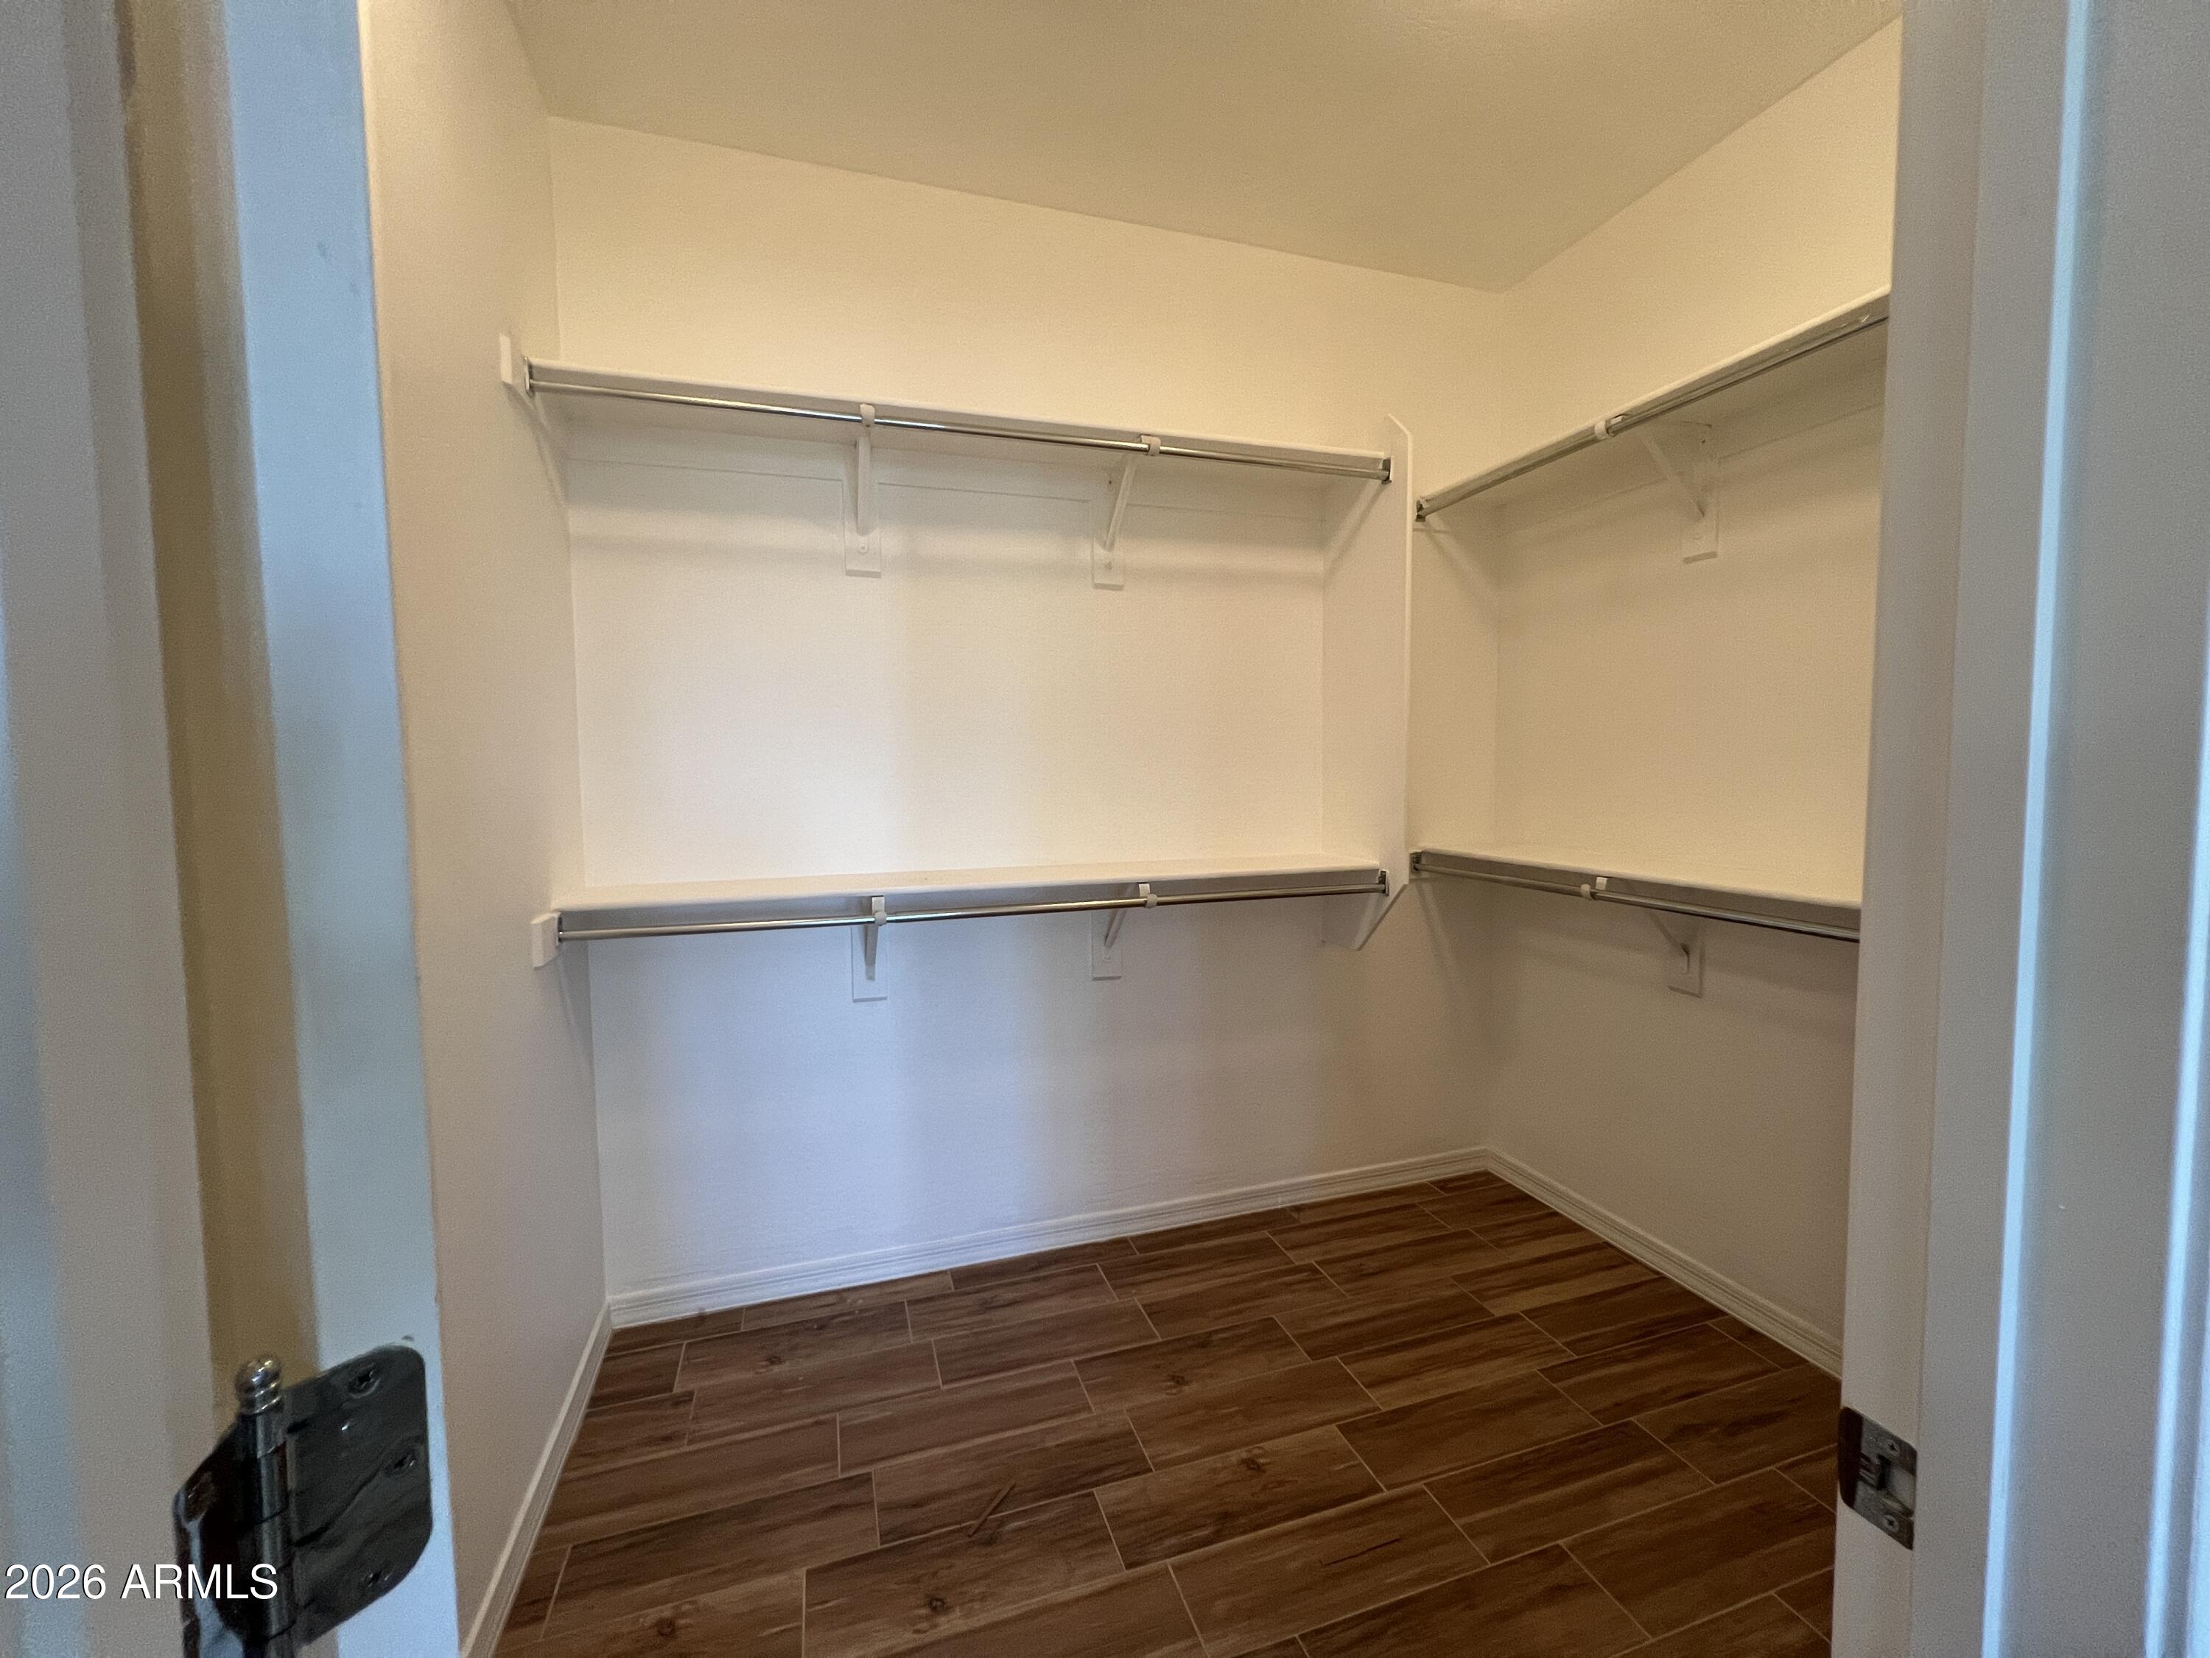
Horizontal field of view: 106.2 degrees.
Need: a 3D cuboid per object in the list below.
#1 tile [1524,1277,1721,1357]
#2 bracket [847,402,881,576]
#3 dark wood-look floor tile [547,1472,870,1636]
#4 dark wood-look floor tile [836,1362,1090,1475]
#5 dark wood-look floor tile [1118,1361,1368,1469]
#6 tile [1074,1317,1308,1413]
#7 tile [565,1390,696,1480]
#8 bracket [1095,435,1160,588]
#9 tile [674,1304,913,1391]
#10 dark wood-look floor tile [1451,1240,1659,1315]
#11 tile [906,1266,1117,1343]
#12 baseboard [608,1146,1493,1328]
[{"bbox_3d":[1.242,1.165,1.984,0.455,0.010,0.166,-2,3,-17],"label":"tile"},{"bbox_3d":[-0.559,-0.770,1.916,0.085,0.308,0.300,-2,3,-17],"label":"bracket"},{"bbox_3d":[-0.644,1.222,1.407,0.492,0.010,0.166,-2,4,-17],"label":"dark wood-look floor tile"},{"bbox_3d":[-0.281,1.201,1.696,0.495,0.010,0.166,-2,3,-17],"label":"dark wood-look floor tile"},{"bbox_3d":[0.317,1.231,1.753,0.510,0.010,0.173,-2,3,-17],"label":"dark wood-look floor tile"},{"bbox_3d":[0.195,1.187,1.841,0.495,0.010,0.166,-2,3,-17],"label":"tile"},{"bbox_3d":[-0.949,1.210,1.667,0.216,0.010,0.166,-2,4,-17],"label":"tile"},{"bbox_3d":[0.052,-0.779,2.076,0.085,0.287,0.330,-2,4,-17],"label":"bracket"},{"bbox_3d":[-0.706,1.194,1.919,0.495,0.010,0.166,-2,3,-17],"label":"tile"},{"bbox_3d":[1.158,1.159,2.138,0.506,0.010,0.166,-2,4,-17],"label":"dark wood-look floor tile"},{"bbox_3d":[-0.231,1.178,2.064,0.495,0.010,0.166,-2,4,-17],"label":"tile"},{"bbox_3d":[0.038,1.112,2.351,2.550,0.085,0.013,-2,3,-17],"label":"baseboard"}]

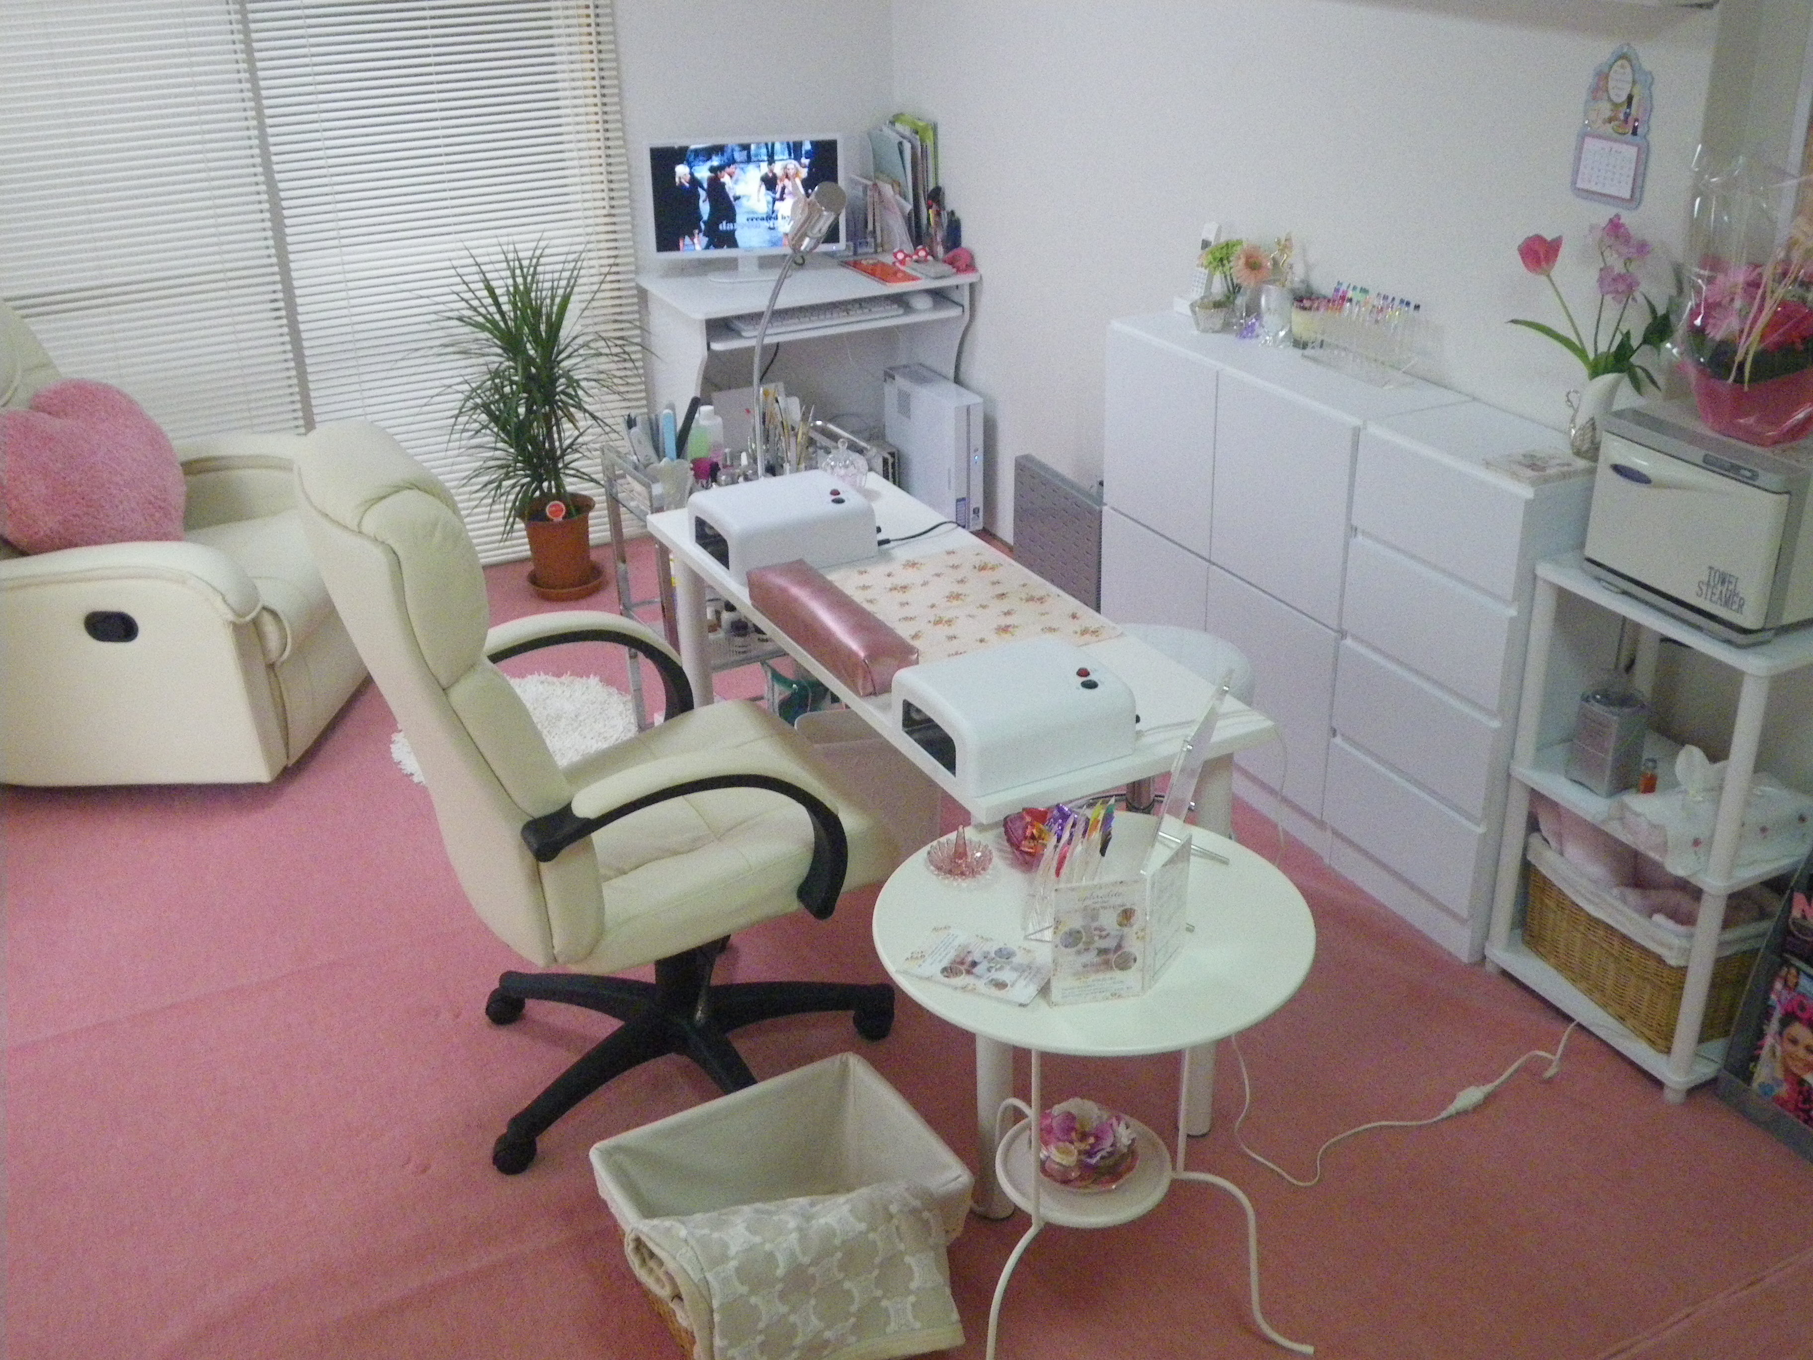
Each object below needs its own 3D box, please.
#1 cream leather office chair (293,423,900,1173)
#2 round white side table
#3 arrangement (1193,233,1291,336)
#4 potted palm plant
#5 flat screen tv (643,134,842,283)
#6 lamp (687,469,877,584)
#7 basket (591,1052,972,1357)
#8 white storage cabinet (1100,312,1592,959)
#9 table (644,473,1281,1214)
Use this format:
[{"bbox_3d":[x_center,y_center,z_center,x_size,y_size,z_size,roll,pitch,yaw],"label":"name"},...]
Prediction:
[{"bbox_3d":[-0.422,0.120,2.646,0.770,1.170,0.680,-14,28,-23],"label":"cream leather office chair"},{"bbox_3d":[0.224,0.581,2.223,0.520,0.667,0.520,-1,26,1],"label":"round white side table"},{"bbox_3d":[0.673,-0.785,3.602,0.140,0.190,0.190,-13,28,-22],"label":"arrangement"},{"bbox_3d":[-0.924,-0.681,4.623,0.480,0.940,0.480,-13,28,-22],"label":"potted palm plant"},{"bbox_3d":[-0.429,-1.287,4.851,0.540,0.370,0.180,-4,26,-4],"label":"flat screen tv"},{"bbox_3d":[-0.215,-0.265,3.009,0.245,0.100,0.225,-13,28,-22],"label":"lamp"},{"bbox_3d":[-0.167,0.744,2.430,0.405,0.215,0.330,-16,29,-27],"label":"basket"},{"bbox_3d":[0.830,-0.157,3.498,0.270,0.864,1.250,-13,28,-22],"label":"white storage cabinet"},{"bbox_3d":[0.027,0.205,2.961,0.455,0.720,1.225,-14,28,-24],"label":"table"}]

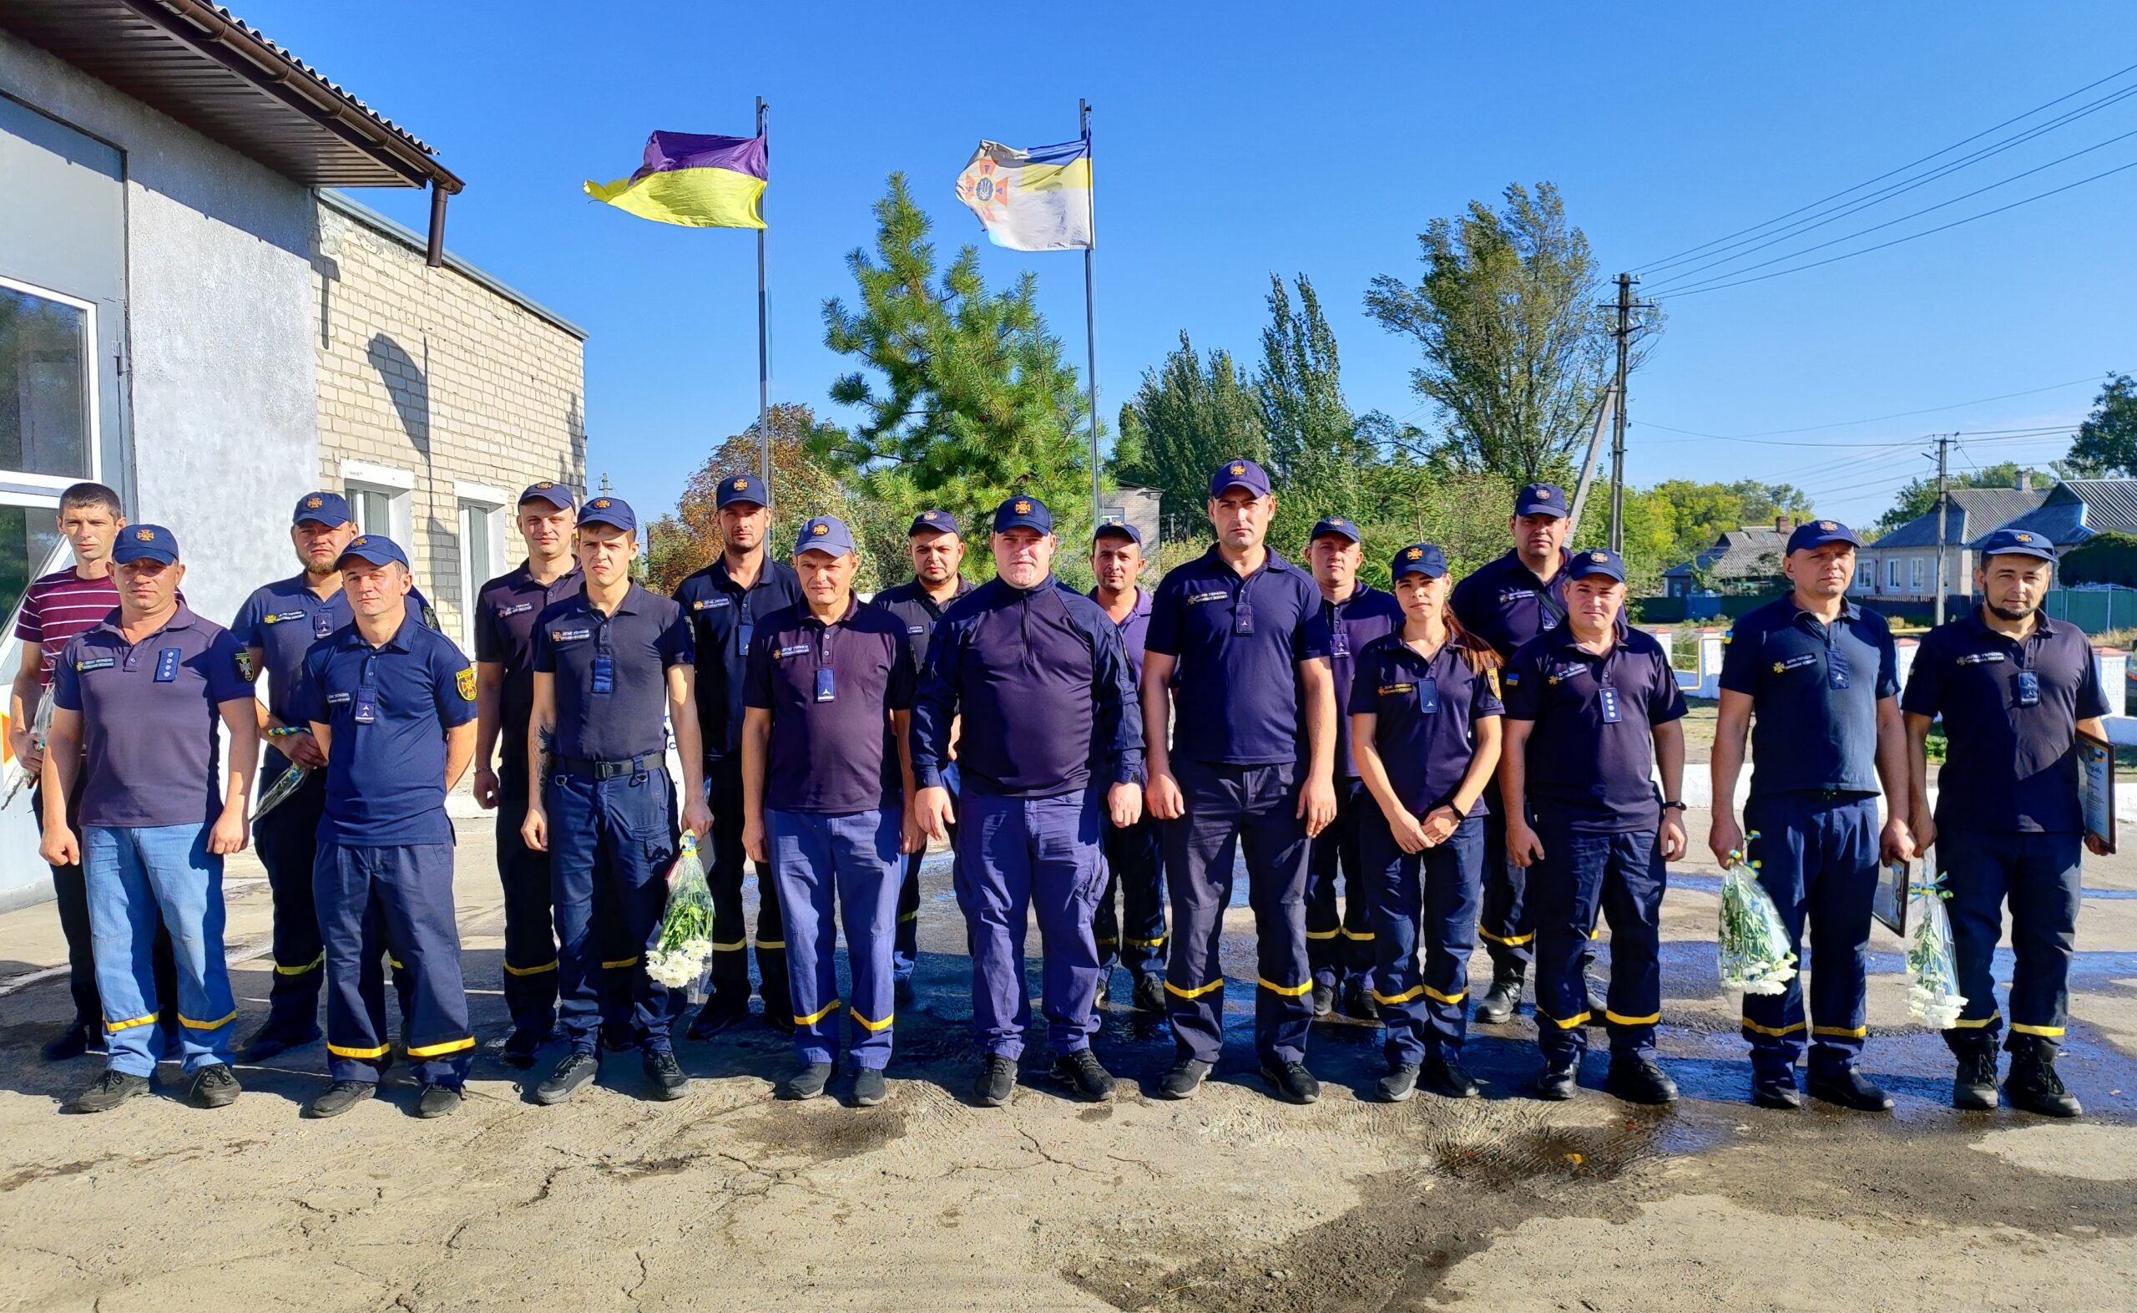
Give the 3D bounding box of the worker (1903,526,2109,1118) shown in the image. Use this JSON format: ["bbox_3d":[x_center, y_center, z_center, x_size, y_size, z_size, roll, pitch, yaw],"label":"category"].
[{"bbox_3d":[2.786,0.477,4.428,0.570,1.722,0.380,0,3,10],"label":"worker"}]

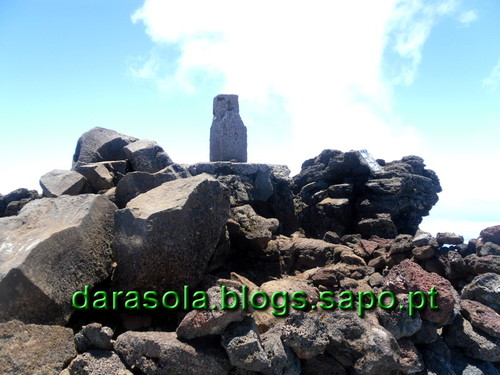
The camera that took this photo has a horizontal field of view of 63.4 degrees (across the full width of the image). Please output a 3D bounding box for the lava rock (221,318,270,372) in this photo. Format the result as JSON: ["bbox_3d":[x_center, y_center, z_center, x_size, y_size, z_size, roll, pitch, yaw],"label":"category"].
[{"bbox_3d":[-0.025,0.879,2.250,0.250,0.240,0.220,0,-1,0],"label":"lava rock"}]

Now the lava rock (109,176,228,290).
[{"bbox_3d":[-0.639,0.370,3.250,0.900,0.900,0.750,1,-3,-15],"label":"lava rock"}]

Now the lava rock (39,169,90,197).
[{"bbox_3d":[-1.743,-0.047,3.800,0.430,0.250,0.340,0,-1,-18],"label":"lava rock"}]

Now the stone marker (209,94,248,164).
[{"bbox_3d":[-0.228,-0.632,4.350,0.290,0.710,0.280,0,-1,-20],"label":"stone marker"}]

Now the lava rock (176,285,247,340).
[{"bbox_3d":[-0.233,0.757,2.450,0.400,0.310,0.330,1,-3,-25],"label":"lava rock"}]

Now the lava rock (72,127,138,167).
[{"bbox_3d":[-1.536,-0.420,4.300,0.610,0.440,0.480,0,-1,-18],"label":"lava rock"}]

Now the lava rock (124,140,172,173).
[{"bbox_3d":[-1.014,-0.317,4.000,0.440,0.310,0.360,0,-1,-12],"label":"lava rock"}]

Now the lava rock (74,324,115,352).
[{"bbox_3d":[-0.923,0.890,2.400,0.200,0.145,0.170,0,-1,-18],"label":"lava rock"}]

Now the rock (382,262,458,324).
[{"bbox_3d":[1.181,0.734,2.800,0.500,0.430,0.420,0,-3,0],"label":"rock"}]

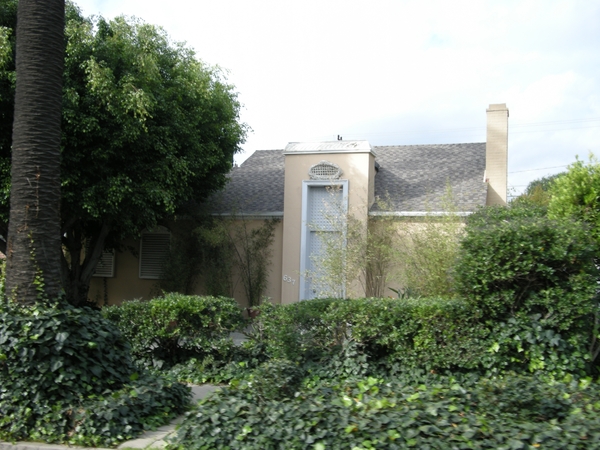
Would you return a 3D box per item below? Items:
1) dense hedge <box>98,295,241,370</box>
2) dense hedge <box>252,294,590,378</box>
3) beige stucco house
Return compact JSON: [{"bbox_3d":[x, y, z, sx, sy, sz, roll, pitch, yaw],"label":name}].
[{"bbox_3d":[-1.771,1.431,9.226,2.050,0.950,1.100,0,-4,16],"label":"dense hedge"},{"bbox_3d":[1.444,1.405,8.283,4.200,0.950,1.100,0,-4,16],"label":"dense hedge"},{"bbox_3d":[0.388,-0.325,20.423,11.700,5.750,9.200,0,-4,16],"label":"beige stucco house"}]

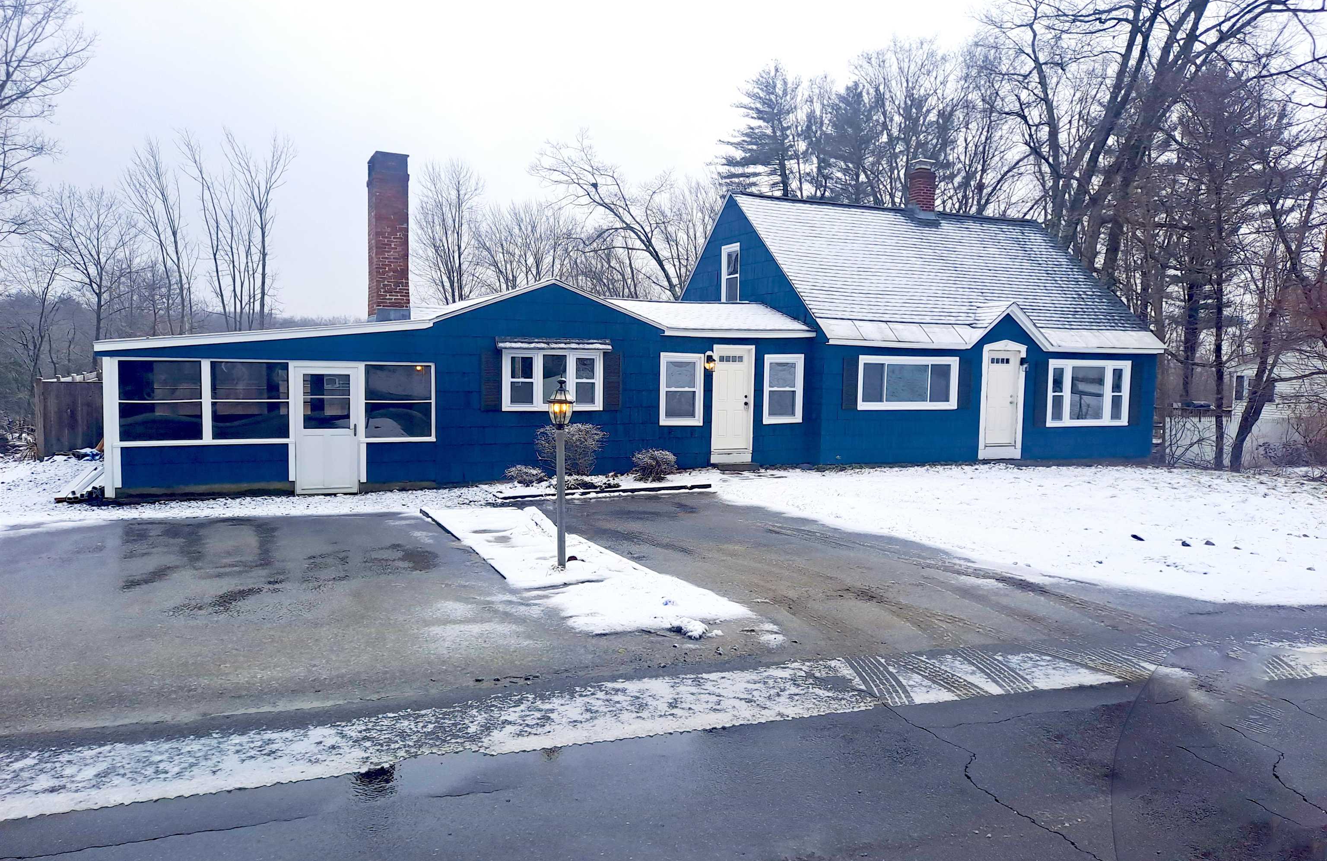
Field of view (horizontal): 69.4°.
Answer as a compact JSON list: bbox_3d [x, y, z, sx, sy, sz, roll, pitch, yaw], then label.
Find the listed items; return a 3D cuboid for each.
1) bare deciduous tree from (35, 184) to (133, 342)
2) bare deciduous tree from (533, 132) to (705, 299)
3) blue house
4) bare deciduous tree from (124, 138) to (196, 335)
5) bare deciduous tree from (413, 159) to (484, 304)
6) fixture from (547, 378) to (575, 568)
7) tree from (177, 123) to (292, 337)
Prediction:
[{"bbox_3d":[-24.274,-5.388,40.370,4.110,9.810,3.910,-2,5,-31],"label":"bare deciduous tree"},{"bbox_3d":[-1.724,-5.409,35.414,6.320,10.990,5.060,1,4,-3],"label":"bare deciduous tree"},{"bbox_3d":[-0.177,-3.032,21.819,21.200,7.550,8.900,-1,5,-21],"label":"blue house"},{"bbox_3d":[-21.133,-6.340,40.445,2.990,11.800,2.990,-1,5,-28],"label":"bare deciduous tree"},{"bbox_3d":[-9.529,-6.164,42.436,3.090,11.560,3.090,0,4,-13],"label":"bare deciduous tree"},{"bbox_3d":[-0.987,0.425,9.362,0.265,1.860,0.265,-1,5,-21],"label":"fixture"},{"bbox_3d":[-17.550,-6.287,39.451,4.560,11.970,3.870,-1,5,-24],"label":"tree"}]

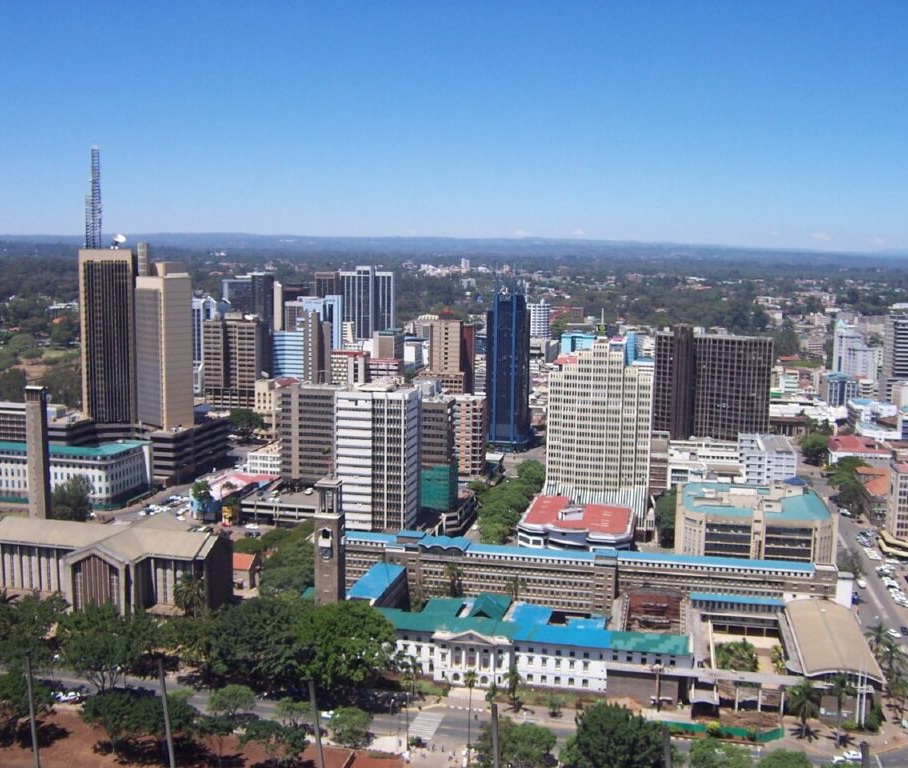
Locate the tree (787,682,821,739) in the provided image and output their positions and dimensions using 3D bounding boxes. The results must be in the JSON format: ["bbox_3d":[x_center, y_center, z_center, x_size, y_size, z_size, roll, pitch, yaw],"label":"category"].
[{"bbox_3d":[79.576,73.943,220.935,7.600,13.000,7.400,1,7,0],"label":"tree"}]

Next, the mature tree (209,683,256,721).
[{"bbox_3d":[-49.210,70.600,217.060,10.410,7.010,10.410,-1,7,-13],"label":"mature tree"}]

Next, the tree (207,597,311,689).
[{"bbox_3d":[-46.210,61.470,232.750,23.810,21.330,23.810,-1,7,-11],"label":"tree"}]

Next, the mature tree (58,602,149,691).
[{"bbox_3d":[-85.837,65.410,239.914,20.000,19.500,20.000,2,7,13],"label":"mature tree"}]

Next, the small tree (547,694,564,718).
[{"bbox_3d":[24.082,76.115,231.015,4.000,4.800,3.800,1,7,0],"label":"small tree"}]

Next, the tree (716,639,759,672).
[{"bbox_3d":[73.258,71.596,254.291,11.000,7.000,10.500,2,7,13],"label":"tree"}]

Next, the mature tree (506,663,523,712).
[{"bbox_3d":[14.443,72.037,232.705,5.000,10.200,5.000,2,7,13],"label":"mature tree"}]

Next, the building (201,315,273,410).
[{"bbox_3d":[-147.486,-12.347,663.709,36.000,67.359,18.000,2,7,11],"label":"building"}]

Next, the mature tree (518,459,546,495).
[{"bbox_3d":[35.460,42.010,444.940,12.500,11.500,12.500,1,8,0],"label":"mature tree"}]

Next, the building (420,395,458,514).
[{"bbox_3d":[-8.777,28.991,409.473,16.000,47.227,15.500,2,7,11],"label":"building"}]

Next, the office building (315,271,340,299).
[{"bbox_3d":[-136.147,-77.380,1059.546,21.500,87.067,17.000,2,7,11],"label":"office building"}]

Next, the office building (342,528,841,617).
[{"bbox_3d":[36.510,57.500,297.530,149.660,19.300,12.500,2,8,11],"label":"office building"}]

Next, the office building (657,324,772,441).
[{"bbox_3d":[141.760,3.410,530.270,57.000,67.700,27.000,4,8,24],"label":"office building"}]

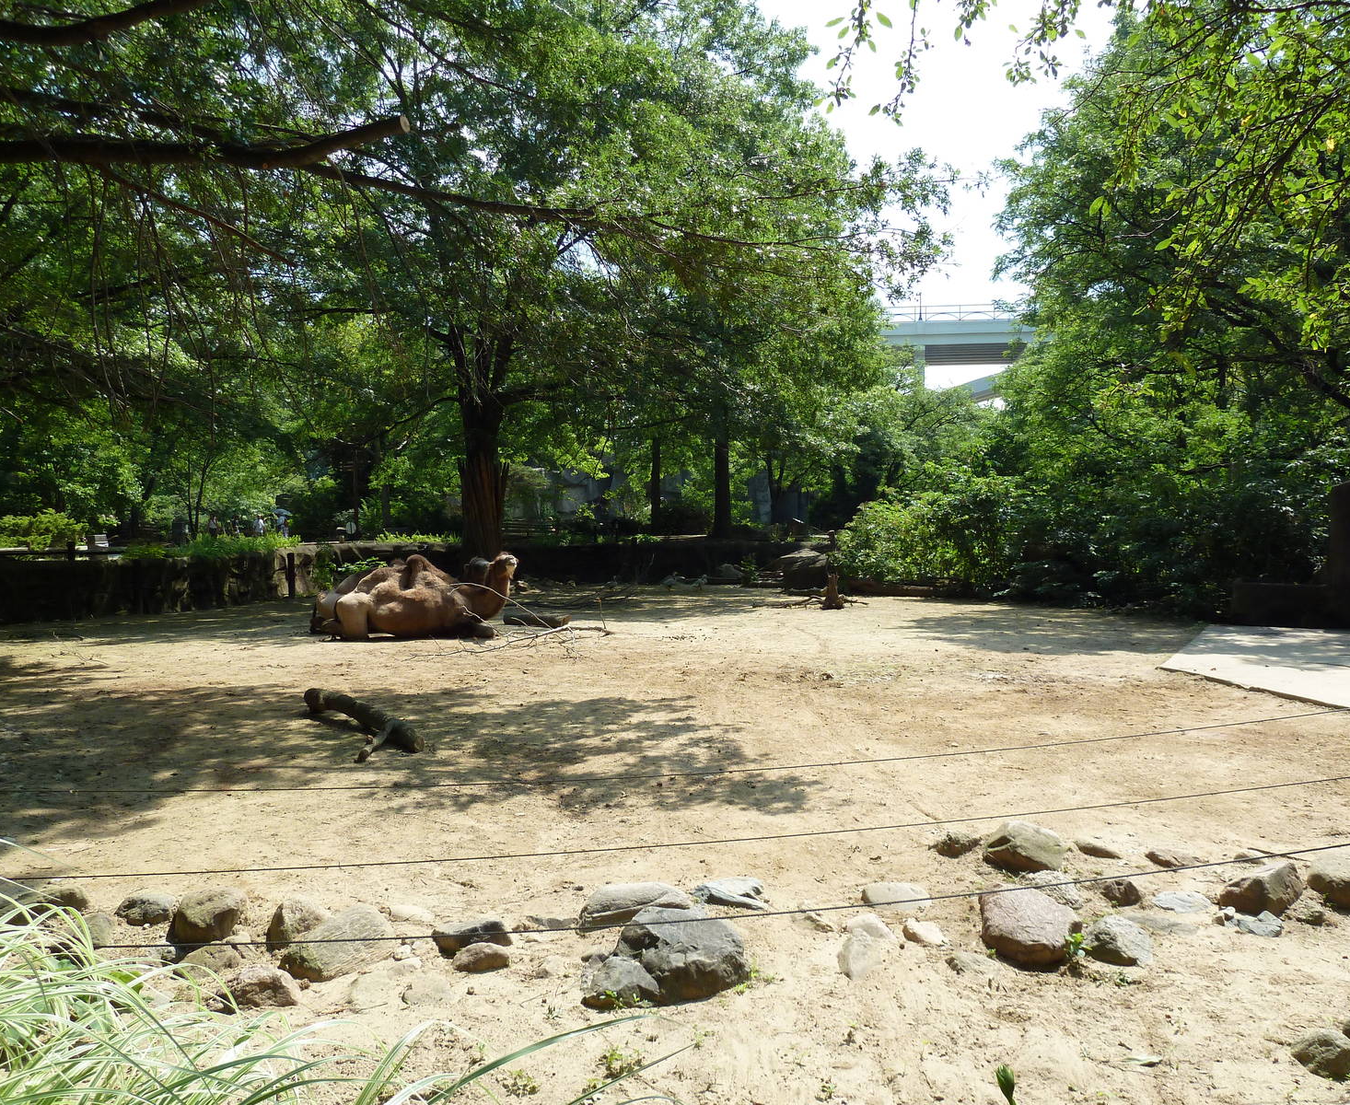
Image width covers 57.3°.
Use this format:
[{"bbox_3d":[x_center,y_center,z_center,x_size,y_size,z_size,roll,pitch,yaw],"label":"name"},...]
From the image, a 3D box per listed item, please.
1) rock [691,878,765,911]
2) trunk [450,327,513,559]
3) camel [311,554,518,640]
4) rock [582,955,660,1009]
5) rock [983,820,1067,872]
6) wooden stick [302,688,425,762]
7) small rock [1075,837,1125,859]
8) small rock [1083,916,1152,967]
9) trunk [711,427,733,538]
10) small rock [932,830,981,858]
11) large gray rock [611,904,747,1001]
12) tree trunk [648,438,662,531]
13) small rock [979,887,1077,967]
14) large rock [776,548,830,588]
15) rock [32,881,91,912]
[{"bbox_3d":[0.254,1.613,5.912,0.350,0.120,0.240,0,2,0],"label":"rock"},{"bbox_3d":[-4.686,-2.280,30.000,1.450,6.380,1.300,0,2,0],"label":"trunk"},{"bbox_3d":[-4.050,0.633,19.238,3.000,1.320,1.300,0,2,-12],"label":"camel"},{"bbox_3d":[-0.206,1.621,4.745,0.300,0.170,0.230,0,2,0],"label":"rock"},{"bbox_3d":[1.867,1.549,6.592,0.455,0.220,0.328,1,2,16],"label":"rock"},{"bbox_3d":[-2.890,1.387,10.539,0.591,0.290,2.637,-1,2,-34],"label":"wooden stick"},{"bbox_3d":[2.330,1.610,6.758,0.277,0.088,0.166,1,2,19],"label":"small rock"},{"bbox_3d":[1.853,1.609,5.169,0.280,0.170,0.230,0,2,0],"label":"small rock"},{"bbox_3d":[1.415,-2.088,37.000,0.560,3.313,0.560,0,2,0],"label":"trunk"},{"bbox_3d":[1.561,1.596,6.814,0.267,0.112,0.187,0,2,13],"label":"small rock"},{"bbox_3d":[0.025,1.567,4.891,0.539,0.294,0.404,0,2,0],"label":"large gray rock"},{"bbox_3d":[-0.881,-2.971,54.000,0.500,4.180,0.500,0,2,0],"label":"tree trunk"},{"bbox_3d":[1.506,1.571,5.261,0.412,0.262,0.392,1,2,16],"label":"small rock"},{"bbox_3d":[3.215,0.390,30.897,1.326,0.974,1.127,0,2,6],"label":"large rock"},{"bbox_3d":[-2.918,1.609,5.871,0.270,0.130,0.210,0,2,0],"label":"rock"}]

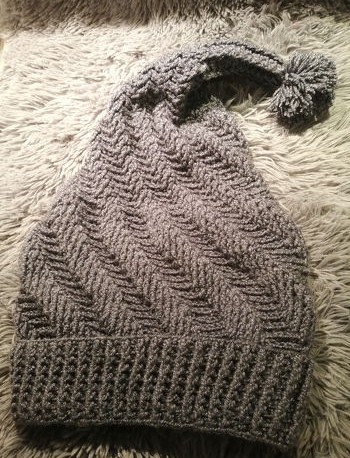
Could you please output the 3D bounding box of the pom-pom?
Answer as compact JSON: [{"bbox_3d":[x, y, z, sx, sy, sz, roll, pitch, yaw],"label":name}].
[{"bbox_3d":[0.163,-0.178,0.443,0.085,0.080,0.085,0,62,0],"label":"pom-pom"}]

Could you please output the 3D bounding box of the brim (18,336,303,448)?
[{"bbox_3d":[-0.015,0.137,0.306,0.258,0.032,0.072,3,62,2],"label":"brim"}]

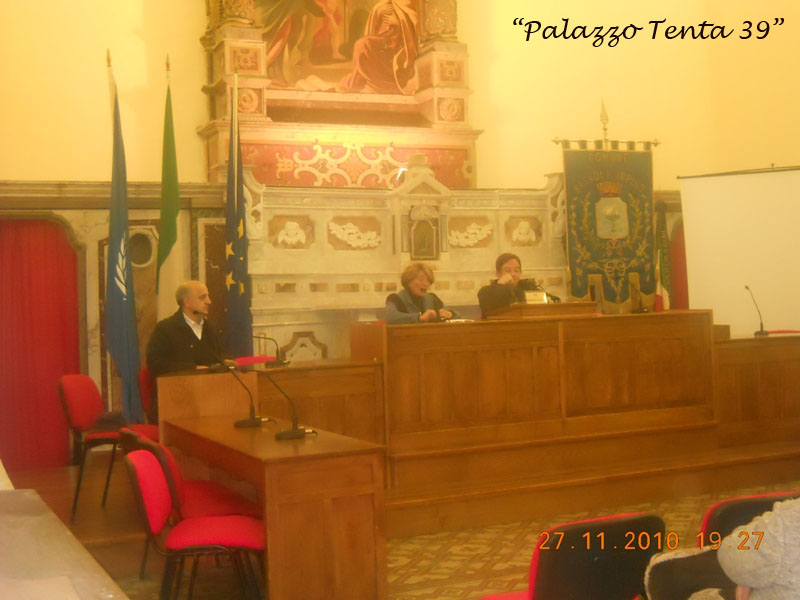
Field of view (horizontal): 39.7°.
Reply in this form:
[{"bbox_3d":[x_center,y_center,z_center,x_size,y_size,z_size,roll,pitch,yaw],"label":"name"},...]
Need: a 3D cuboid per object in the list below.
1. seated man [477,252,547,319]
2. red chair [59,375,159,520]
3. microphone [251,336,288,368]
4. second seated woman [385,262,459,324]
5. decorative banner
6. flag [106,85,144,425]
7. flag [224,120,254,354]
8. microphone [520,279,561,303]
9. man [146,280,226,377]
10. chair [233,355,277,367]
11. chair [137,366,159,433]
[{"bbox_3d":[0.838,0.292,7.963,0.580,1.267,0.750,-2,0,-25],"label":"seated man"},{"bbox_3d":[-1.521,0.796,6.195,0.560,0.810,0.520,-2,0,6],"label":"red chair"},{"bbox_3d":[-0.773,0.307,6.620,0.230,0.200,0.120,-2,0,32],"label":"microphone"},{"bbox_3d":[0.181,0.343,7.614,0.560,1.208,0.720,-2,0,-27],"label":"second seated woman"},{"bbox_3d":[1.751,-0.575,9.250,0.870,1.350,0.070,-2,0,-24],"label":"decorative banner"},{"bbox_3d":[-1.838,-0.304,7.400,0.250,2.250,0.200,-2,0,-25],"label":"flag"},{"bbox_3d":[-1.113,-0.311,7.744,0.210,2.000,0.190,-2,0,-25],"label":"flag"},{"bbox_3d":[0.976,-0.066,7.650,0.260,0.170,0.100,-2,0,41],"label":"microphone"},{"bbox_3d":[-1.189,0.537,6.793,0.800,1.311,0.580,-2,0,44],"label":"man"},{"bbox_3d":[-0.772,0.769,6.996,0.500,0.820,0.550,-2,0,-37],"label":"chair"},{"bbox_3d":[-1.192,0.788,6.795,0.550,0.810,0.500,-2,0,37],"label":"chair"}]

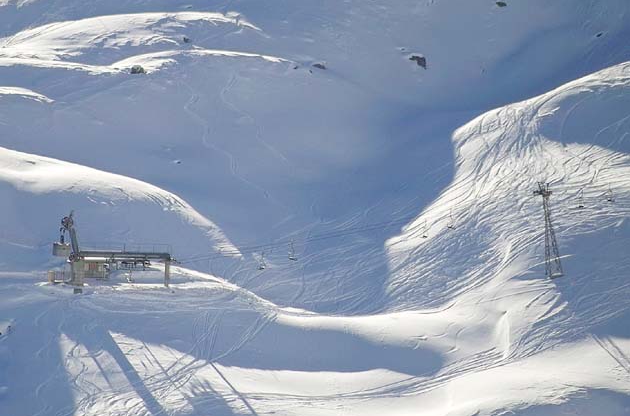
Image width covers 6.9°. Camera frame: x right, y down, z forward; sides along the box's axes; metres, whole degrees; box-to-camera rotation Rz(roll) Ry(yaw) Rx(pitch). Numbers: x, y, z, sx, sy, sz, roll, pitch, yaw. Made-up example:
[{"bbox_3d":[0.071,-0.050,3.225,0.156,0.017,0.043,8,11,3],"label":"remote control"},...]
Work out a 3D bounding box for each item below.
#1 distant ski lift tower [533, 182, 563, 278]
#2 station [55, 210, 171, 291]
[{"bbox_3d":[35.613,3.432,798.000,2.500,14.500,4.300,-9,10,-21],"label":"distant ski lift tower"},{"bbox_3d":[-29.654,6.328,770.000,17.300,11.300,5.200,-3,8,-22],"label":"station"}]

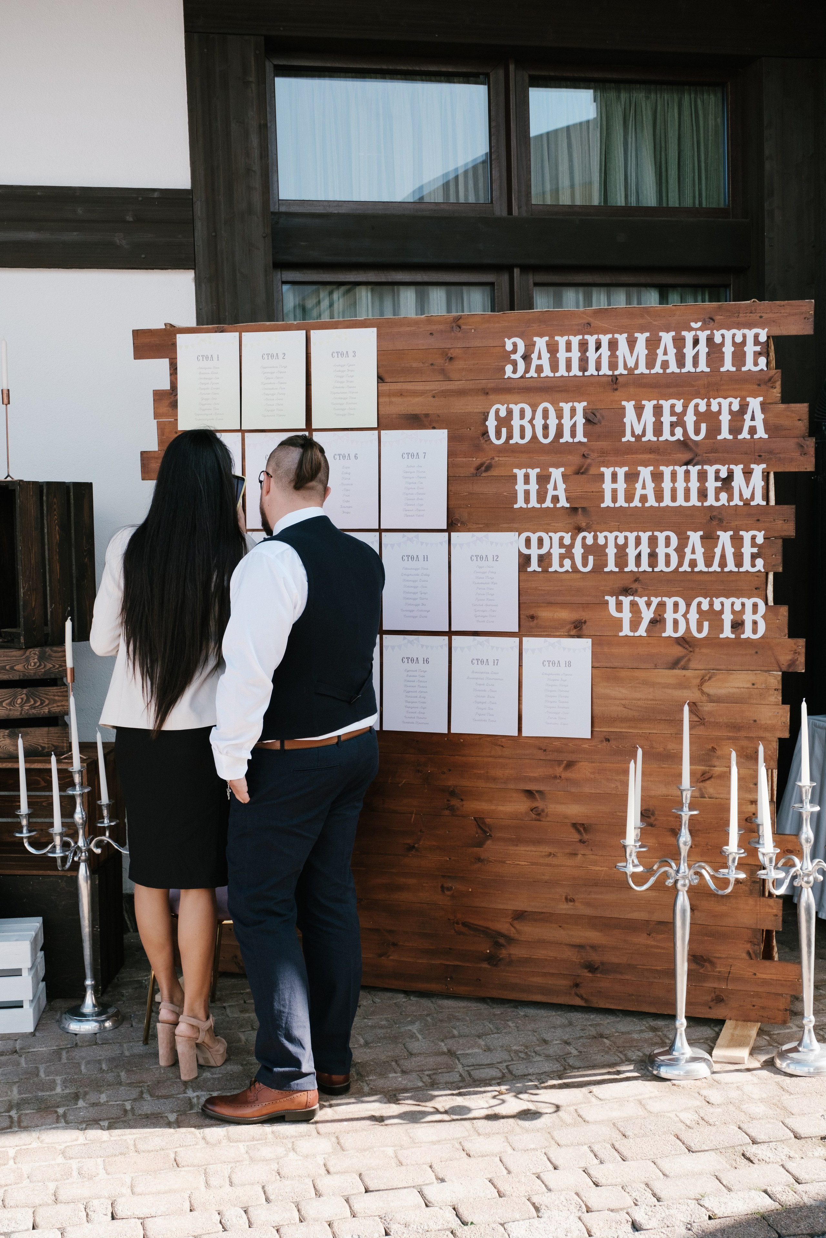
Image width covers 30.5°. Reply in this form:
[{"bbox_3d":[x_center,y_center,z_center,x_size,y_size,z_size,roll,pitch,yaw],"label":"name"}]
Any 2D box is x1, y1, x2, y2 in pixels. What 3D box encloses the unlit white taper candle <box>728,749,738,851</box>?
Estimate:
[{"bbox_3d":[0.835,0.492,3.935,0.022,0.241,0.022,1,5,17],"label":"unlit white taper candle"}]

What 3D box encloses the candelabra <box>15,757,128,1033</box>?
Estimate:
[{"bbox_3d":[-0.994,0.839,4.582,0.350,0.785,0.350,-4,6,-20],"label":"candelabra"}]

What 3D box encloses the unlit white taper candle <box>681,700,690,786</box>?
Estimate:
[{"bbox_3d":[0.737,0.342,4.077,0.022,0.243,0.022,1,5,17],"label":"unlit white taper candle"}]

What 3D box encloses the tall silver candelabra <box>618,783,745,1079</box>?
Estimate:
[{"bbox_3d":[0.737,0.844,4.123,0.350,0.785,0.350,2,5,17],"label":"tall silver candelabra"}]

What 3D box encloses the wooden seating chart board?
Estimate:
[{"bbox_3d":[0.135,0.129,4.628,2.100,2.080,0.070,1,5,17],"label":"wooden seating chart board"}]

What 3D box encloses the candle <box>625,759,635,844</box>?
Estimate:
[{"bbox_3d":[0.581,0.489,4.024,0.022,0.233,0.022,2,6,16],"label":"candle"}]

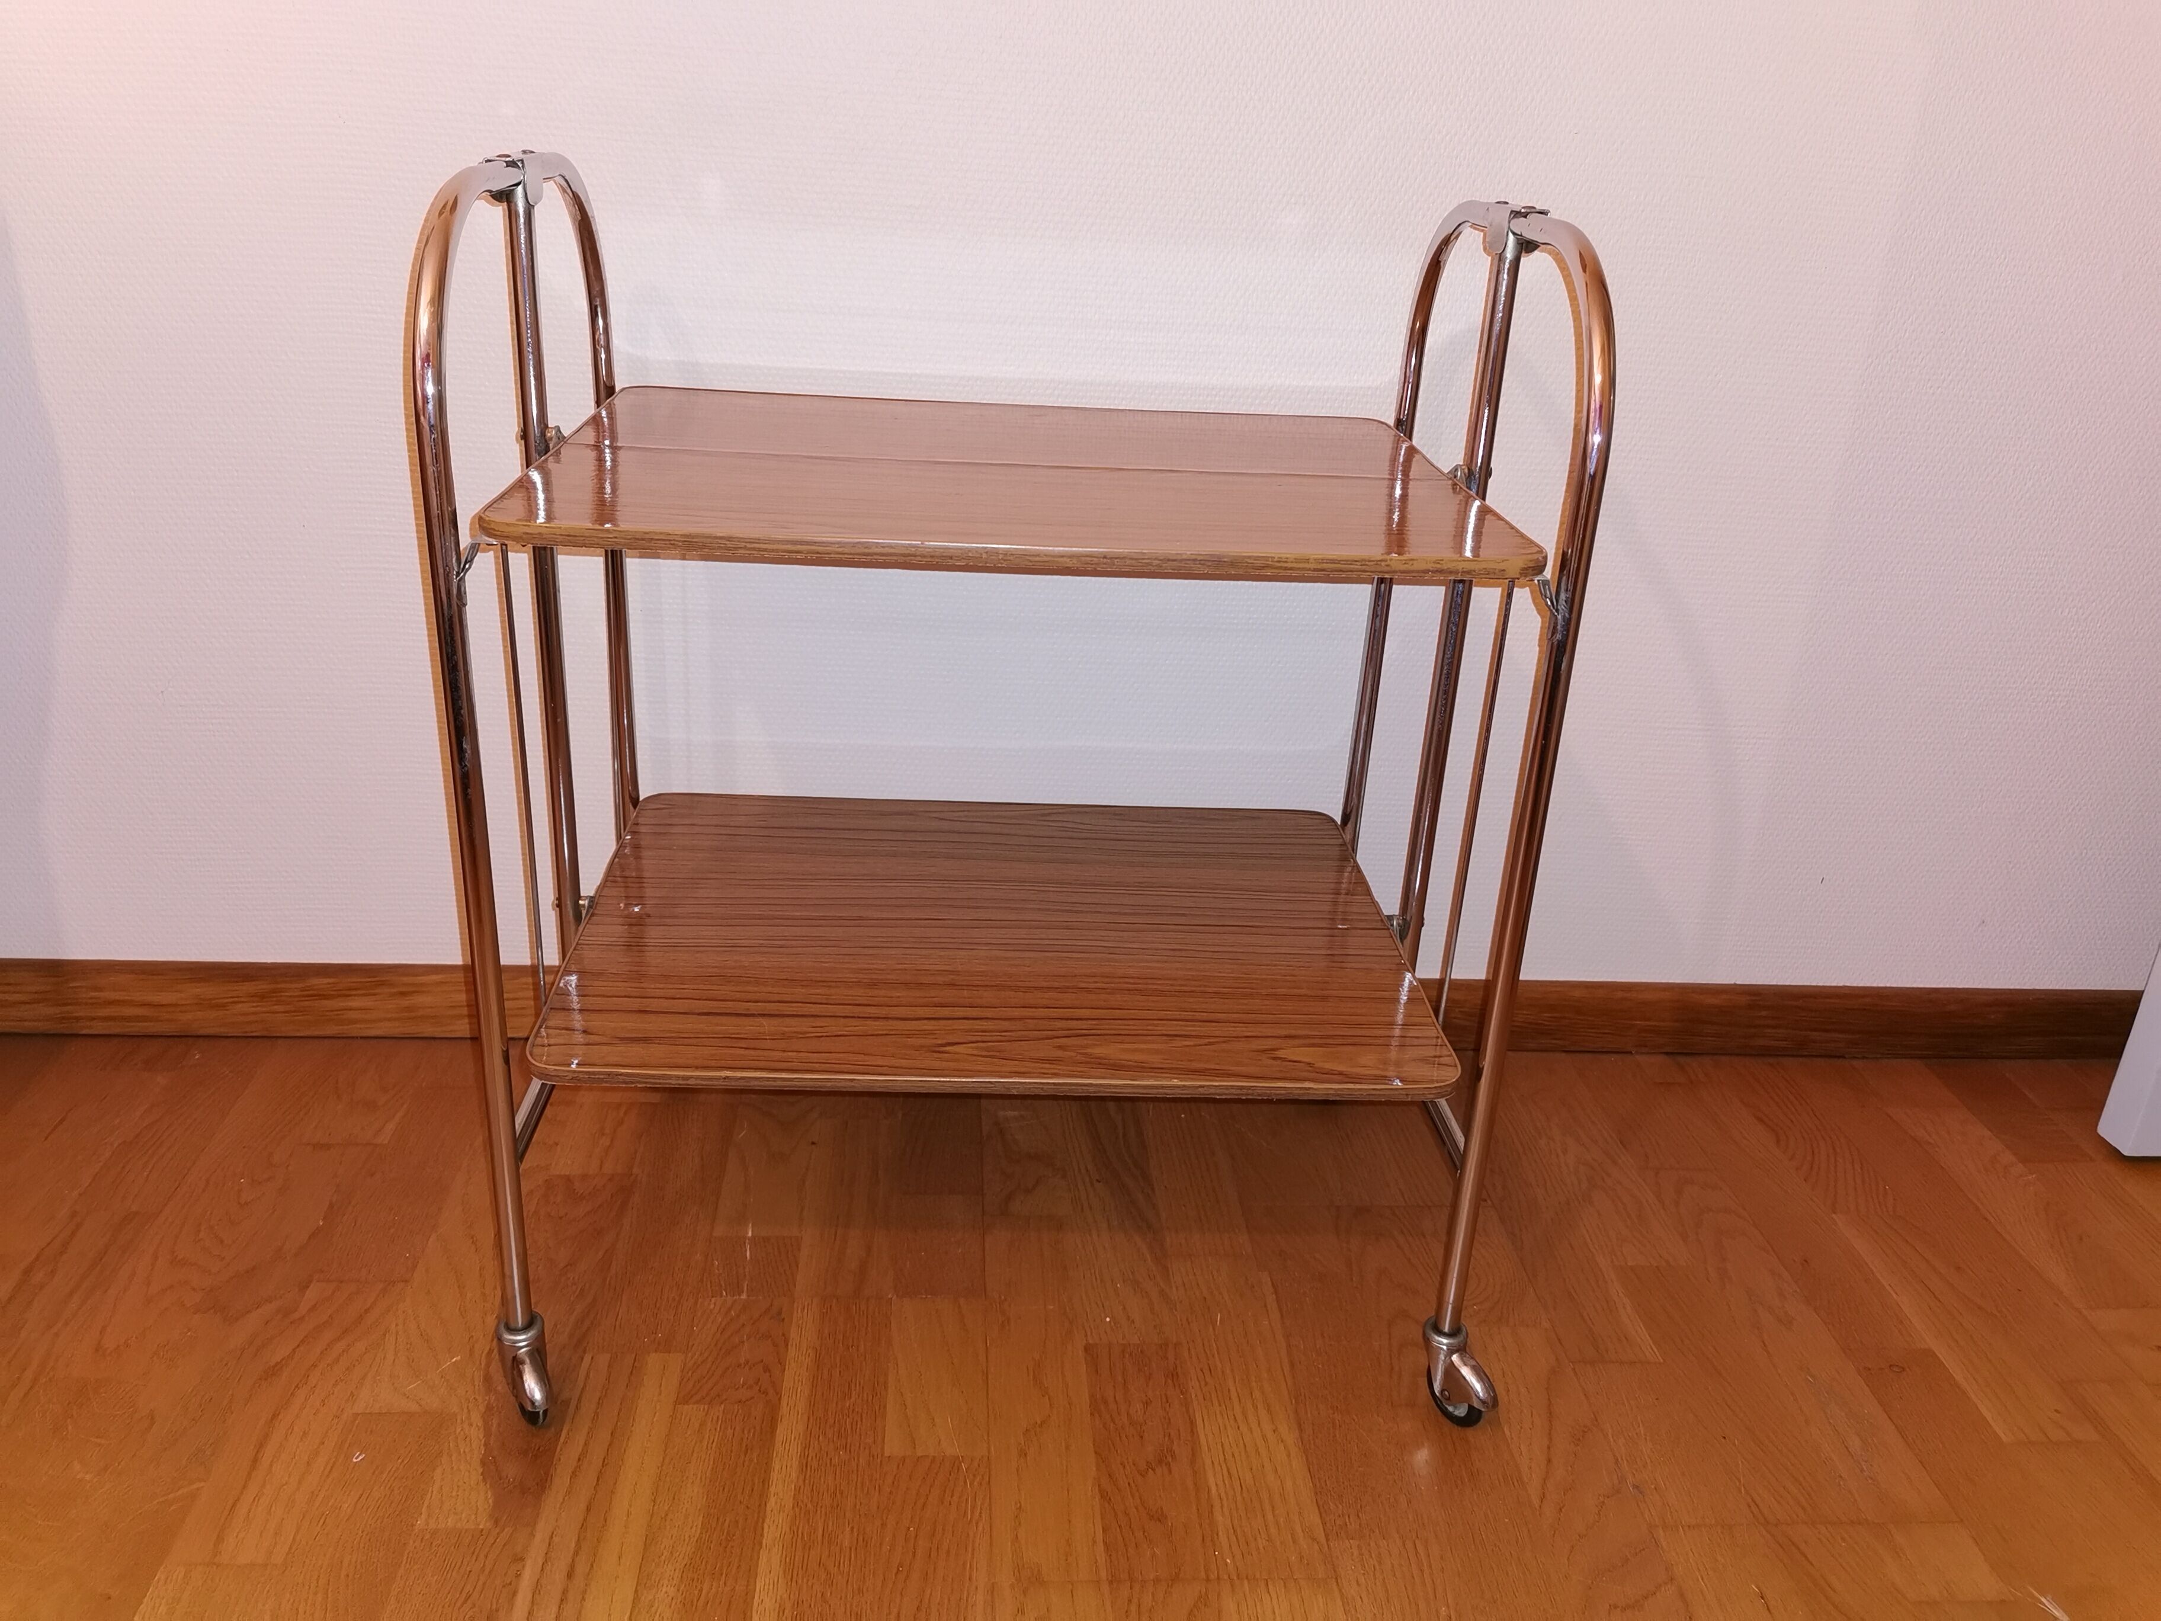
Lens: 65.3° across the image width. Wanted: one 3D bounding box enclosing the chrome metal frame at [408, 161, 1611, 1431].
[{"bbox_3d":[-0.051,-0.032,1.155,0.628,0.756,0.454,2,23,-4],"label":"chrome metal frame"}]

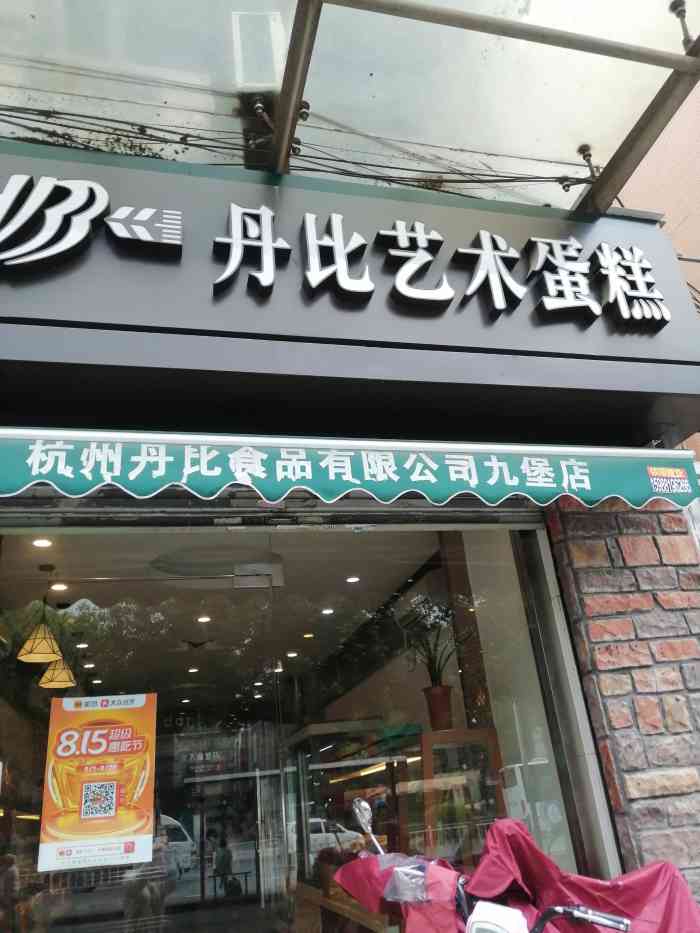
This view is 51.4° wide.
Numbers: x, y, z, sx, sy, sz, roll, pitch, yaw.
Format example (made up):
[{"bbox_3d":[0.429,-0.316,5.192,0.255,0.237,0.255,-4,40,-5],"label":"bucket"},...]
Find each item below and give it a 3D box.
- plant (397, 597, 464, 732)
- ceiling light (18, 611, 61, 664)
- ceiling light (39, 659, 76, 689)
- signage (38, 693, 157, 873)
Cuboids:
[{"bbox_3d":[0.472,1.144,4.268,0.400,0.780,0.400,1,-27,-14],"label":"plant"},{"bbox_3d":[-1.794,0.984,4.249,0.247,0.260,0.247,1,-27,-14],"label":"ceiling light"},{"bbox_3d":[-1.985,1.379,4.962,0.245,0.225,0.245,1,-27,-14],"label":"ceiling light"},{"bbox_3d":[-0.952,1.190,2.787,0.396,0.604,0.010,1,-27,-14],"label":"signage"}]

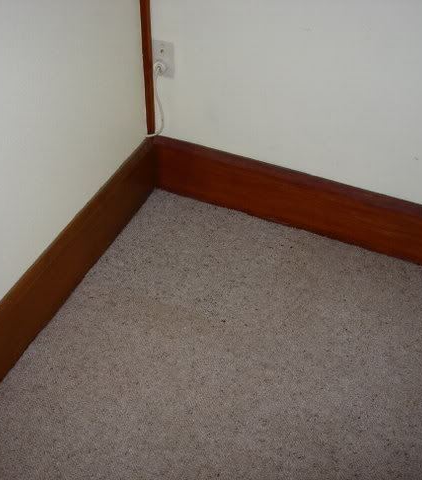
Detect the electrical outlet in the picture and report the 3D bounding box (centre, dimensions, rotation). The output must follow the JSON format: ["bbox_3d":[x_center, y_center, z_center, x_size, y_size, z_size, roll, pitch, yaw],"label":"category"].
[{"bbox_3d":[-0.137,-0.519,2.020,0.072,0.115,0.014,17,45,16],"label":"electrical outlet"}]

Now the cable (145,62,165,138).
[{"bbox_3d":[-0.169,-0.415,2.109,0.064,0.278,0.042,17,45,16],"label":"cable"}]

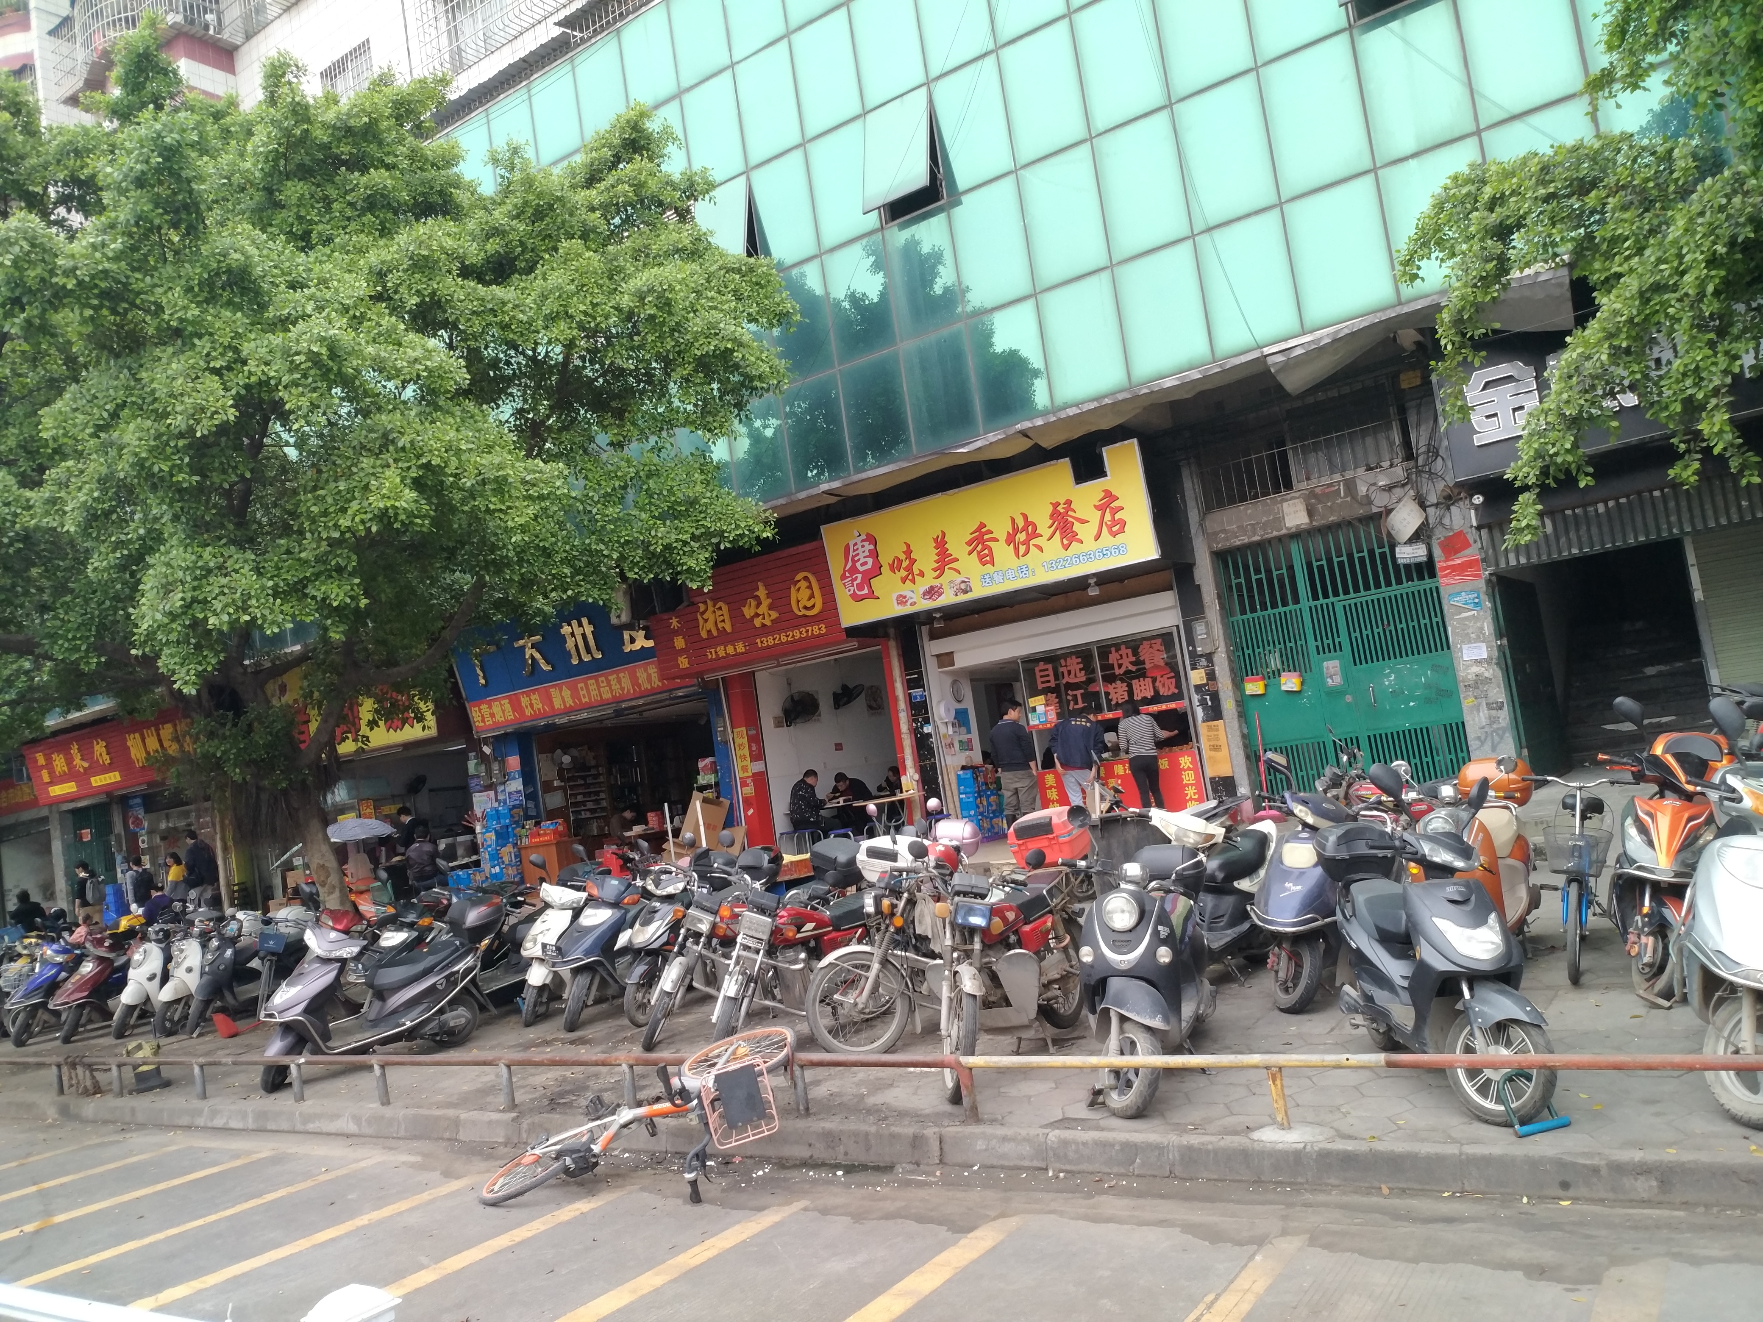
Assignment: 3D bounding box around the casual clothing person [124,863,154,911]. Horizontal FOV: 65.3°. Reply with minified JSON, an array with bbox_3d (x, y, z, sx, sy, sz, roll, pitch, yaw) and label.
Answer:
[{"bbox_3d":[-12.197,4.061,22.734,0.520,1.660,0.420,-4,-6,-45],"label":"casual clothing person"}]

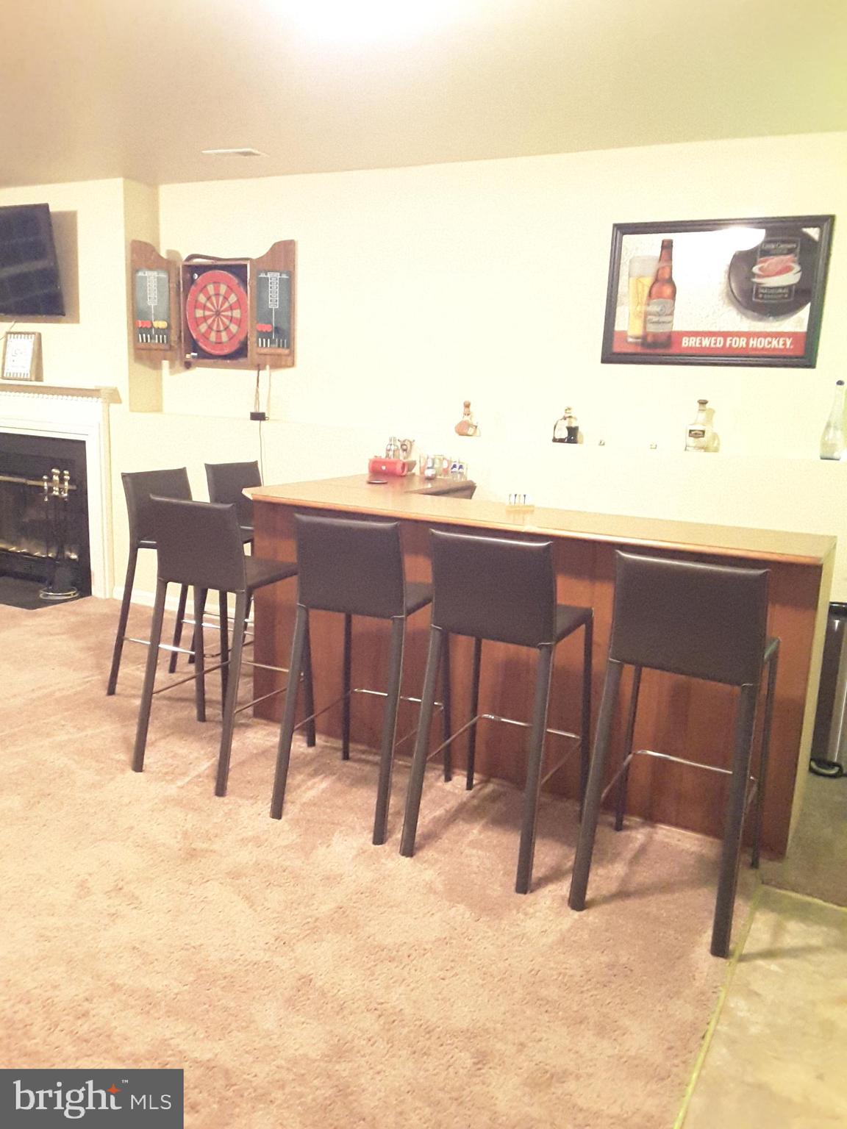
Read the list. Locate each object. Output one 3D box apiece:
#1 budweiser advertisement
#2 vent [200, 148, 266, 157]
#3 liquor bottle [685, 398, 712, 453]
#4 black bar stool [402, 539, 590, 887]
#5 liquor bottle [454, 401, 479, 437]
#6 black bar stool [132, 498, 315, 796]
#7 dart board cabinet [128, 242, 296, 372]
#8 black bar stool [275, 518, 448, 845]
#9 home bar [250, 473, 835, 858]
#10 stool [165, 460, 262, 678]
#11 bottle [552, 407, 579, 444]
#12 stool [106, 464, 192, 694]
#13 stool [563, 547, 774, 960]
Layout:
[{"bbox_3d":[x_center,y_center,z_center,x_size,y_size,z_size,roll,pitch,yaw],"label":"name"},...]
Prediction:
[{"bbox_3d":[1.254,-1.181,4.415,0.944,0.614,0.030,8,13,29],"label":"budweiser advertisement"},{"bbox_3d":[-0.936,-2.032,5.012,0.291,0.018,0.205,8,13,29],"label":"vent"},{"bbox_3d":[1.176,-0.599,4.328,0.092,0.220,0.085,8,13,29],"label":"liquor bottle"},{"bbox_3d":[0.253,0.377,3.165,0.428,1.018,0.592,7,12,26],"label":"black bar stool"},{"bbox_3d":[0.207,-0.713,4.877,0.095,0.168,0.080,8,13,29],"label":"liquor bottle"},{"bbox_3d":[-0.732,0.243,3.718,0.440,1.000,0.575,7,12,26],"label":"black bar stool"},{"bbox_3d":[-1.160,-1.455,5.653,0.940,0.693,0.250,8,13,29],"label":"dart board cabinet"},{"bbox_3d":[-0.192,0.321,3.407,0.440,1.000,0.575,6,12,22],"label":"black bar stool"},{"bbox_3d":[0.477,0.229,4.122,2.235,0.955,1.177,8,13,29],"label":"home bar"},{"bbox_3d":[-0.799,0.008,4.921,0.575,1.000,0.440,8,13,31],"label":"stool"},{"bbox_3d":[0.664,-0.649,4.710,0.115,0.165,0.085,8,13,30],"label":"bottle"},{"bbox_3d":[-1.037,0.097,4.417,0.575,1.000,0.440,8,13,29],"label":"stool"},{"bbox_3d":[0.736,0.458,2.858,0.440,1.000,0.575,7,12,24],"label":"stool"}]

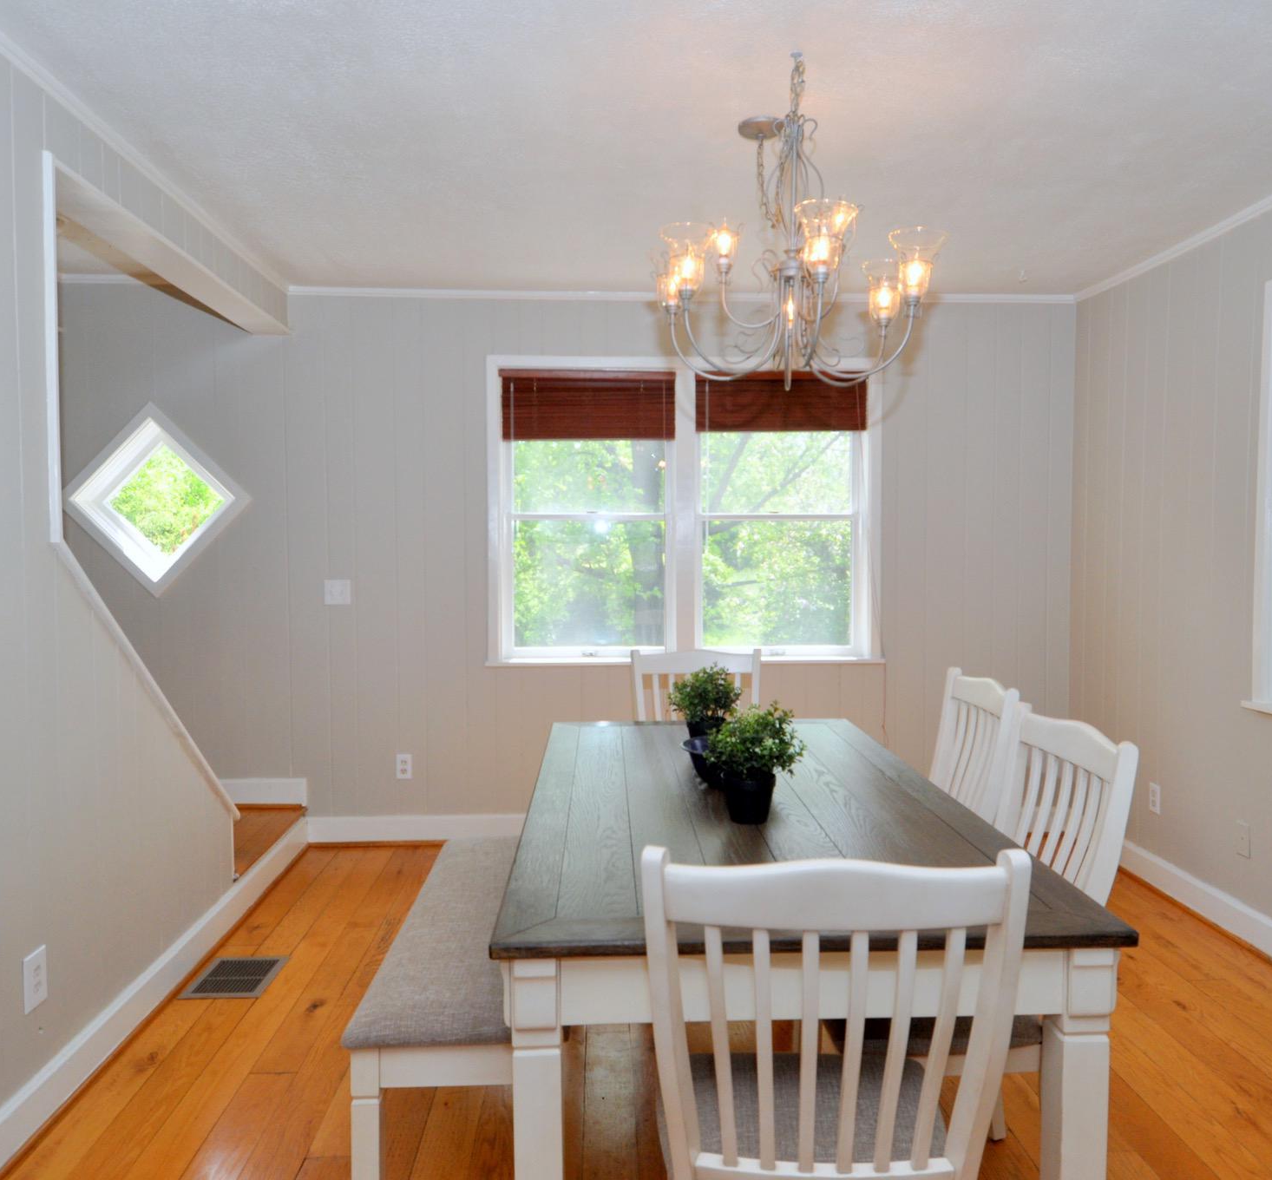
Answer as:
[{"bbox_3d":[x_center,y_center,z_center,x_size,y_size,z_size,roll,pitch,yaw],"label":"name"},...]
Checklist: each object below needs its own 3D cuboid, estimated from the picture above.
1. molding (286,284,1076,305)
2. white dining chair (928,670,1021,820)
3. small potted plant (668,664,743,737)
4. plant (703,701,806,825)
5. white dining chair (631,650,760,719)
[{"bbox_3d":[0.247,-1.289,3.884,3.482,0.045,0.035,-1,3,-3],"label":"molding"},{"bbox_3d":[0.698,0.727,2.456,0.550,0.968,0.465,-1,3,-3],"label":"white dining chair"},{"bbox_3d":[0.194,0.327,2.477,0.205,0.241,0.200,-1,3,-3],"label":"small potted plant"},{"bbox_3d":[0.254,0.360,1.890,0.210,0.241,0.205,-1,3,-3],"label":"plant"},{"bbox_3d":[0.231,0.705,2.886,0.465,0.968,0.550,0,3,-1],"label":"white dining chair"}]

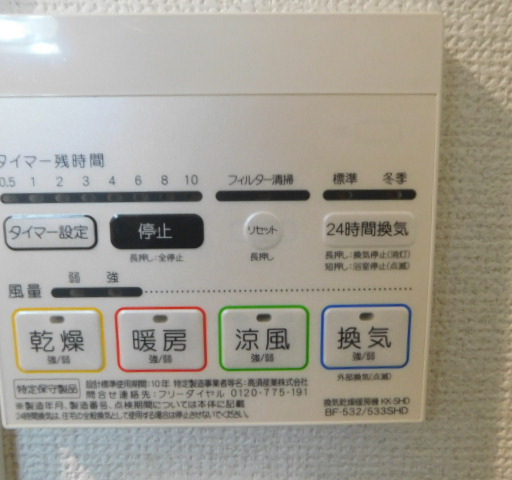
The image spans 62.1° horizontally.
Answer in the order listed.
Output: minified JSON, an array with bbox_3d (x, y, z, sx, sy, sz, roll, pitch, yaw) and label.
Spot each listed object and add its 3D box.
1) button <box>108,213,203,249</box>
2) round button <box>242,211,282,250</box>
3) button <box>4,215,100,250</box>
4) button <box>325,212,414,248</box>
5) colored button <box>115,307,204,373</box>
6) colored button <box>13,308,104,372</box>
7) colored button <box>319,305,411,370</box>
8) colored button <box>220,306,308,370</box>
[{"bbox_3d":[-0.029,-0.003,0.126,0.027,0.010,0.004,-1,7,-1],"label":"button"},{"bbox_3d":[0.002,-0.003,0.126,0.012,0.012,0.004,-1,7,-1],"label":"round button"},{"bbox_3d":[-0.061,-0.002,0.125,0.027,0.010,0.004,-1,7,-1],"label":"button"},{"bbox_3d":[0.034,-0.003,0.127,0.027,0.010,0.004,-1,7,-1],"label":"button"},{"bbox_3d":[-0.029,0.031,0.130,0.027,0.020,0.004,-1,7,-1],"label":"colored button"},{"bbox_3d":[-0.060,0.031,0.130,0.027,0.020,0.004,-1,7,-1],"label":"colored button"},{"bbox_3d":[0.034,0.030,0.131,0.027,0.020,0.004,-1,7,-1],"label":"colored button"},{"bbox_3d":[0.003,0.030,0.131,0.027,0.020,0.004,-1,7,-1],"label":"colored button"}]

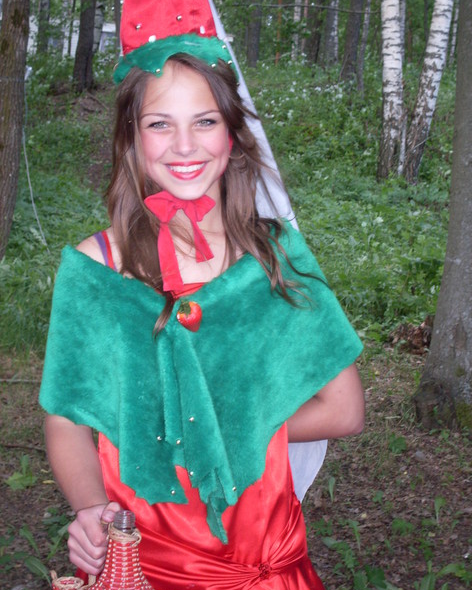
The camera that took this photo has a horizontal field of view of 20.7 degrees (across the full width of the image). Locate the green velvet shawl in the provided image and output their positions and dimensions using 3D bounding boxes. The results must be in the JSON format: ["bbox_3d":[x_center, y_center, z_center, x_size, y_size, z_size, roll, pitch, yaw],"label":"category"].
[{"bbox_3d":[-0.052,0.127,1.910,0.475,0.455,0.290,3,6,0],"label":"green velvet shawl"}]

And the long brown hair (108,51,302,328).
[{"bbox_3d":[-0.043,-0.155,1.880,0.285,0.410,0.250,3,6,0],"label":"long brown hair"}]

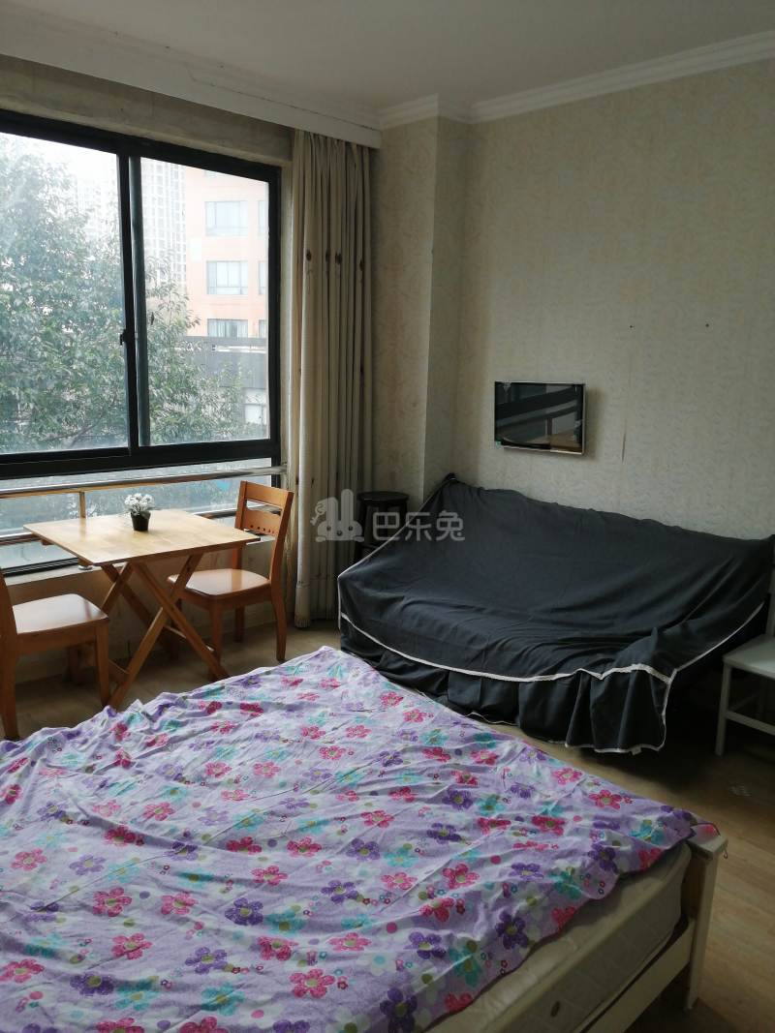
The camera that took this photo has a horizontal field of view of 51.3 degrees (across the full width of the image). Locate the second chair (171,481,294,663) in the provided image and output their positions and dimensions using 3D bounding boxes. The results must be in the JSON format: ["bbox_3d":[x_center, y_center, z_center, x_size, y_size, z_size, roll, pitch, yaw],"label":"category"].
[{"bbox_3d":[-0.805,0.308,4.139,0.412,0.904,0.478,14,17,43],"label":"second chair"}]

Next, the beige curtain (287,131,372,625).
[{"bbox_3d":[-0.313,-0.715,4.550,0.555,2.677,0.145,-9,16,-42],"label":"beige curtain"}]

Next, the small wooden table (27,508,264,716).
[{"bbox_3d":[-1.173,0.436,3.886,0.789,0.734,0.785,-9,16,-42],"label":"small wooden table"}]

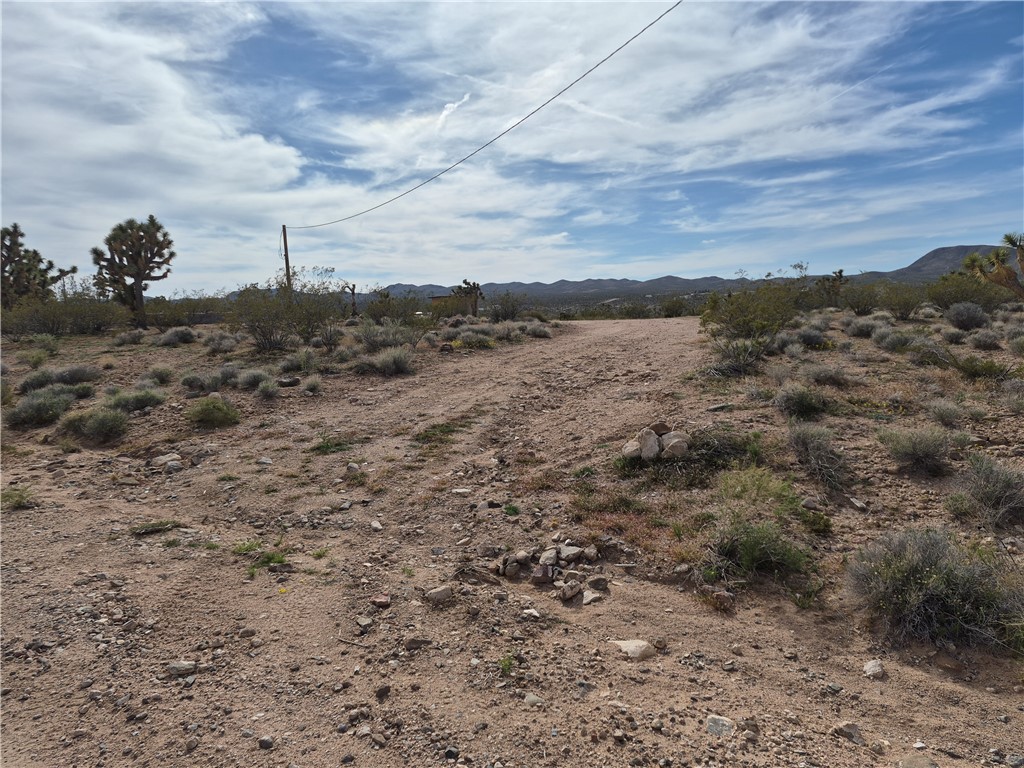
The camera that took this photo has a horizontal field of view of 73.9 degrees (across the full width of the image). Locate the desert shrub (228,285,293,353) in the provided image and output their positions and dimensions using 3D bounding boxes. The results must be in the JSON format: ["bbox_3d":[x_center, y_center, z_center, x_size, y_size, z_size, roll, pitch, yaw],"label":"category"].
[{"bbox_3d":[-5.505,-1.444,14.916,1.365,1.464,1.259,-3,8,-20],"label":"desert shrub"}]

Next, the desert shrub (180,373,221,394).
[{"bbox_3d":[-5.036,-0.008,11.000,0.627,0.321,0.533,0,7,0],"label":"desert shrub"}]

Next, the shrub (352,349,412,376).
[{"bbox_3d":[-2.341,-0.389,12.300,1.147,0.471,0.860,-2,8,-11],"label":"shrub"}]

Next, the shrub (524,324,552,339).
[{"bbox_3d":[0.714,-1.420,18.314,0.777,0.357,0.679,0,7,2],"label":"shrub"}]

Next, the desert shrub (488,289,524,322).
[{"bbox_3d":[-0.306,-3.645,32.000,1.787,1.505,1.644,-1,8,0],"label":"desert shrub"}]

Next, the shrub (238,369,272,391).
[{"bbox_3d":[-4.147,-0.073,11.000,0.532,0.327,0.505,-4,8,-21],"label":"shrub"}]

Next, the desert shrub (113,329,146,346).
[{"bbox_3d":[-9.327,-1.138,16.563,0.744,0.420,0.614,-4,8,-29],"label":"desert shrub"}]

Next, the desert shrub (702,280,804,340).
[{"bbox_3d":[6.241,-1.893,17.632,2.582,1.468,2.130,3,8,19],"label":"desert shrub"}]

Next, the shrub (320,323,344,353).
[{"bbox_3d":[-4.934,-1.271,18.600,0.689,0.771,0.700,0,7,0],"label":"shrub"}]

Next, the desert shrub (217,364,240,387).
[{"bbox_3d":[-4.750,-0.142,11.400,0.387,0.339,0.387,-4,9,-23],"label":"desert shrub"}]

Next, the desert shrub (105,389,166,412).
[{"bbox_3d":[-5.201,0.228,9.400,0.751,0.298,0.601,-5,9,-29],"label":"desert shrub"}]

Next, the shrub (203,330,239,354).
[{"bbox_3d":[-7.840,-1.116,18.300,0.939,0.598,0.845,0,7,0],"label":"shrub"}]

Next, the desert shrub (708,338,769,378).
[{"bbox_3d":[3.845,-0.452,11.600,1.030,0.615,0.876,2,8,18],"label":"desert shrub"}]

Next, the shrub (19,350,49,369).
[{"bbox_3d":[-8.482,-0.420,12.038,0.448,0.338,0.391,-5,9,-35],"label":"shrub"}]

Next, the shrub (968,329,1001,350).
[{"bbox_3d":[11.944,-1.100,17.200,0.809,0.485,0.744,-1,8,0],"label":"shrub"}]

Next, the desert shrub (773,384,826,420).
[{"bbox_3d":[3.423,0.220,8.100,0.624,0.384,0.592,0,7,0],"label":"desert shrub"}]

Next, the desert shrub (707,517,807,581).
[{"bbox_3d":[1.358,0.877,3.736,0.545,0.277,0.450,3,8,21],"label":"desert shrub"}]

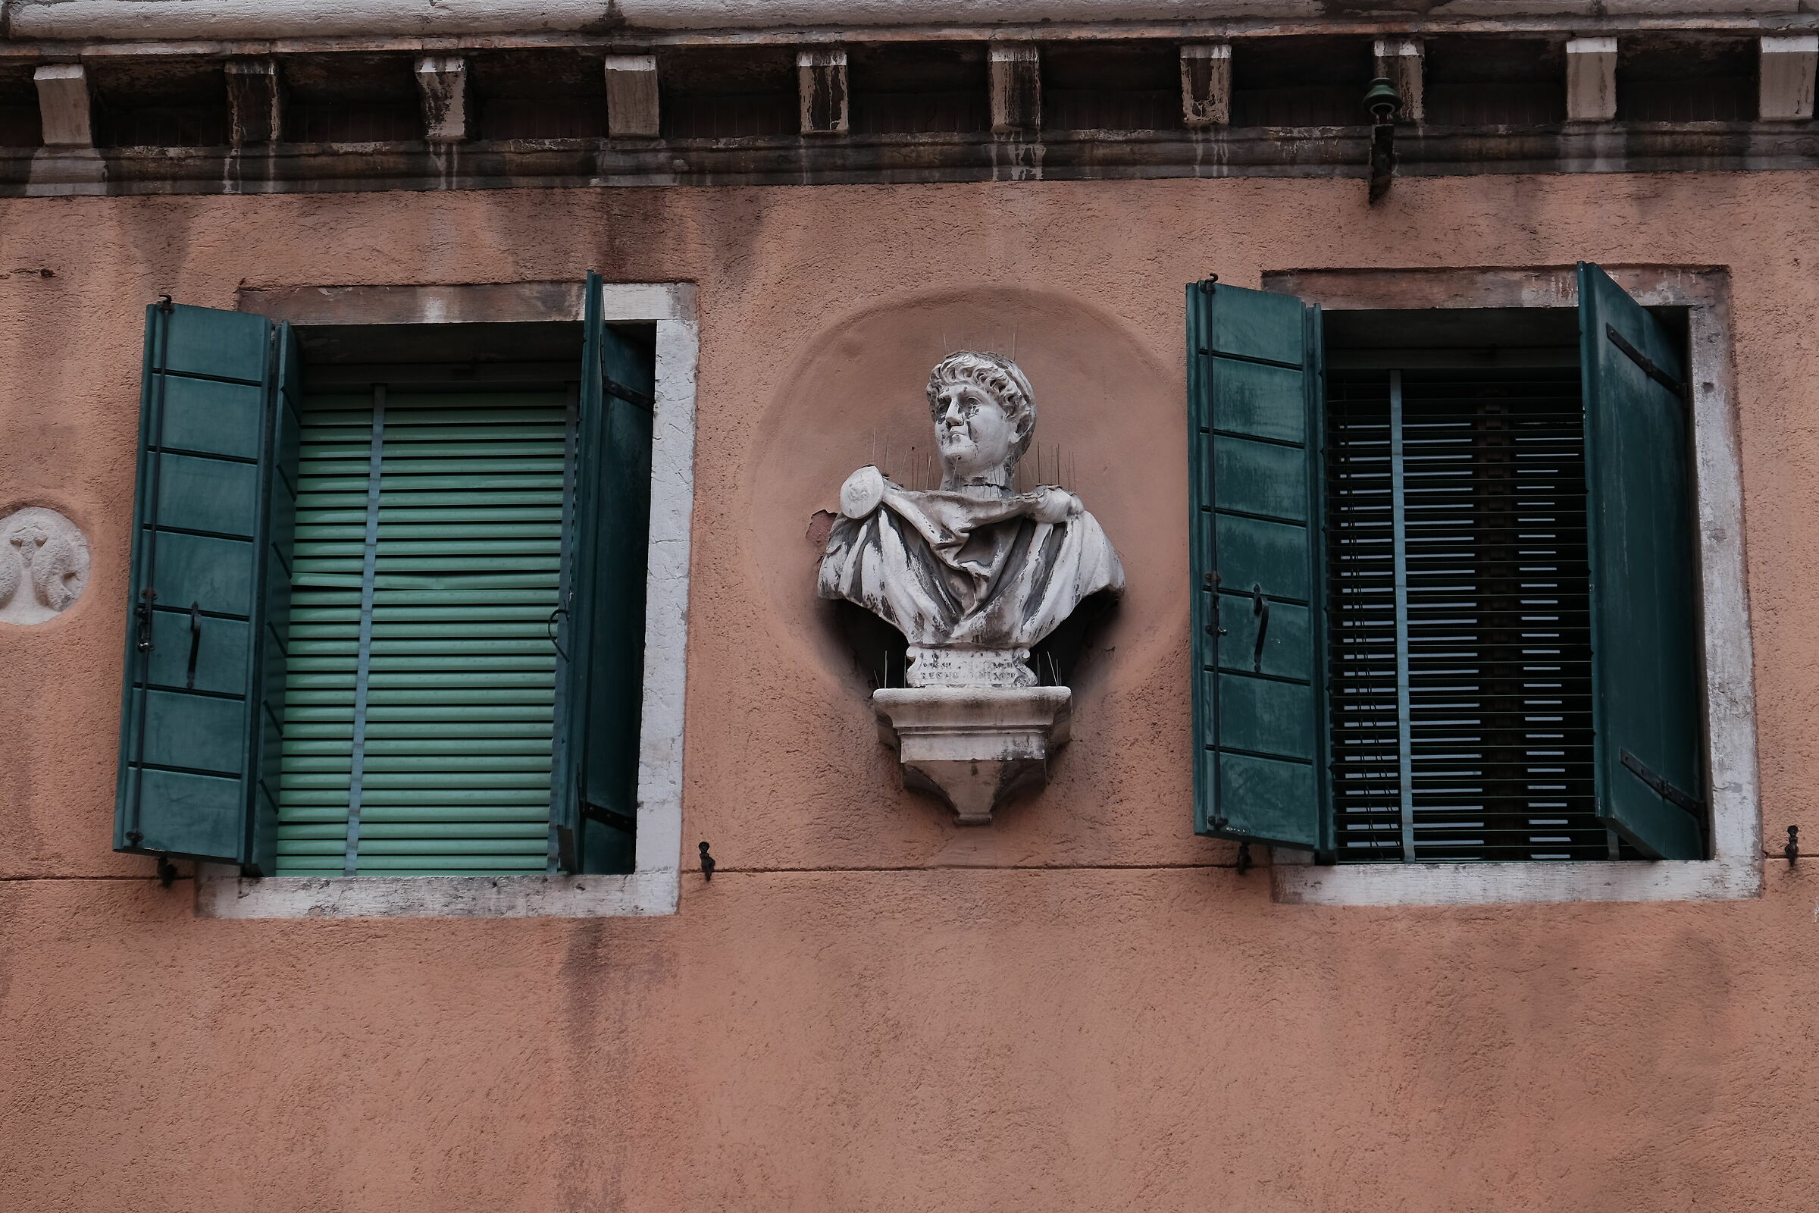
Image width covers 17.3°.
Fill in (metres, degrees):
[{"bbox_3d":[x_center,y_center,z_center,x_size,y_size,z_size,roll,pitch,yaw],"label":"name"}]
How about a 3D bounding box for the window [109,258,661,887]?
[{"bbox_3d":[-1.089,-0.044,12.531,1.090,1.305,0.360,-1,-25,3],"label":"window"}]

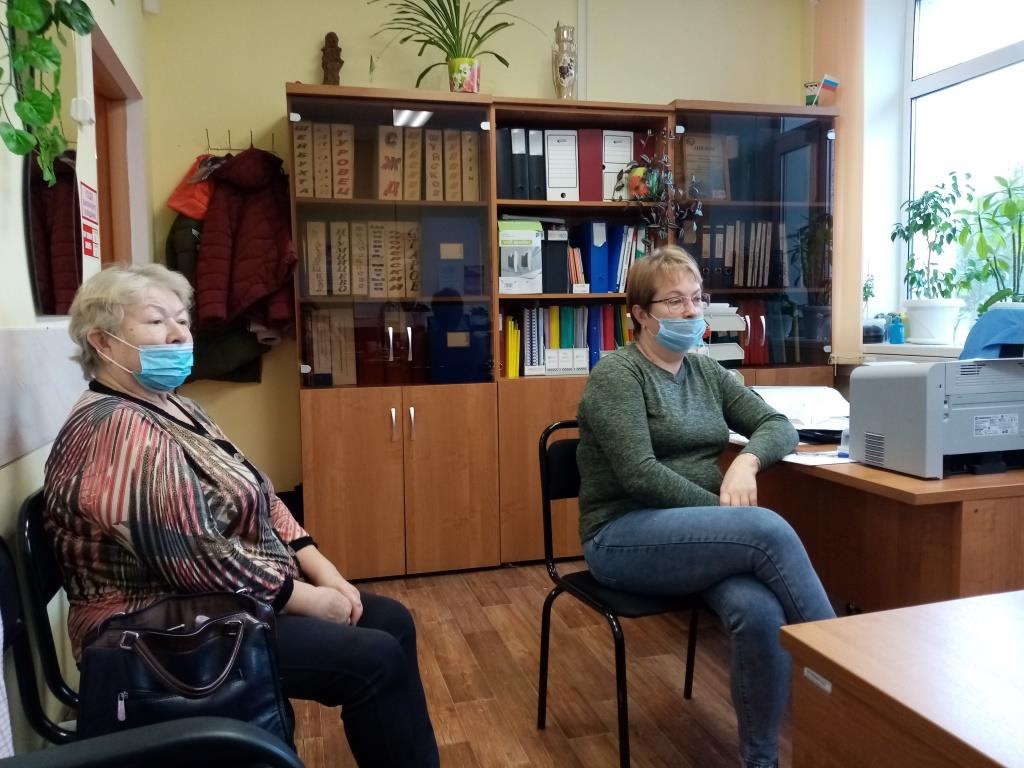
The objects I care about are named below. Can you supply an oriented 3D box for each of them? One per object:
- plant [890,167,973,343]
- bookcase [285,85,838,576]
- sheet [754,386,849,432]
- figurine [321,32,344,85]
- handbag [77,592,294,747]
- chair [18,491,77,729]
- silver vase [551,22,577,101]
[{"bbox_3d":[1.855,-0.559,3.400,0.360,0.770,0.350,-2,4,-13],"label":"plant"},{"bbox_3d":[0.291,-0.220,3.552,2.448,2.025,0.420,-2,4,-13],"label":"bookcase"},{"bbox_3d":[0.773,0.066,2.060,0.300,0.090,0.230,-1,4,7],"label":"sheet"},{"bbox_3d":[-0.740,-1.310,3.151,0.105,0.252,0.100,-2,4,-13],"label":"figurine"},{"bbox_3d":[-0.460,0.425,1.110,0.290,0.220,0.160,-3,4,-18],"label":"handbag"},{"bbox_3d":[-0.609,0.556,1.618,0.560,0.810,0.500,-2,4,-15],"label":"chair"},{"bbox_3d":[0.227,-1.424,3.444,0.115,0.395,0.115,-1,4,0],"label":"silver vase"}]

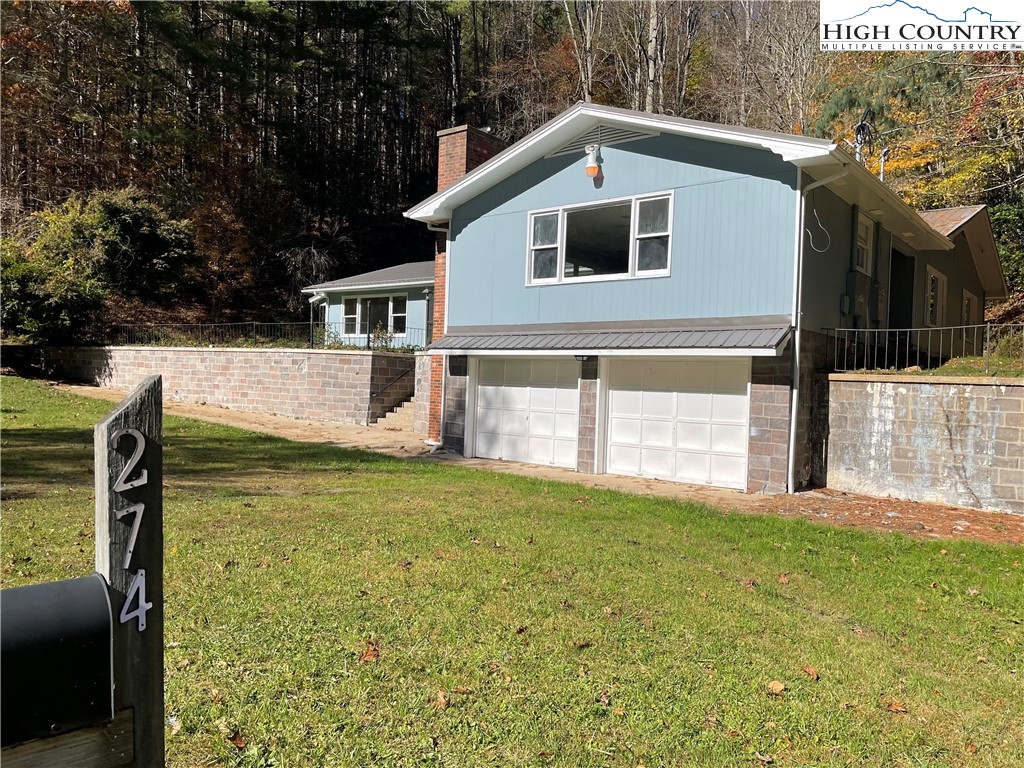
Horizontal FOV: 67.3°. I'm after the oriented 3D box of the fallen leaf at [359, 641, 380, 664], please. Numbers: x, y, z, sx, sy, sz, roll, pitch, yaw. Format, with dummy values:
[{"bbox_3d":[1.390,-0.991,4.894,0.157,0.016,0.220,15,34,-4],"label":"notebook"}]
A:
[{"bbox_3d":[-0.825,1.554,4.450,0.120,0.065,0.130,2,0,-10],"label":"fallen leaf"}]

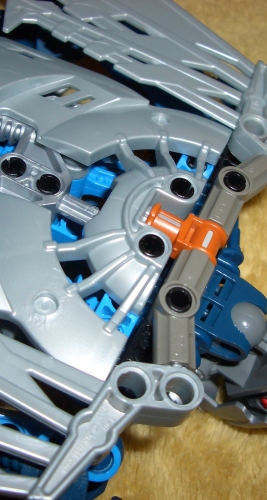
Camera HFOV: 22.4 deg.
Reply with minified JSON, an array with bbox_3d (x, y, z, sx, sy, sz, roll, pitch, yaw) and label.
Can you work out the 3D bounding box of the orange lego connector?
[{"bbox_3d":[0.010,-0.002,0.134,0.016,0.008,0.008,24,55,7],"label":"orange lego connector"}]

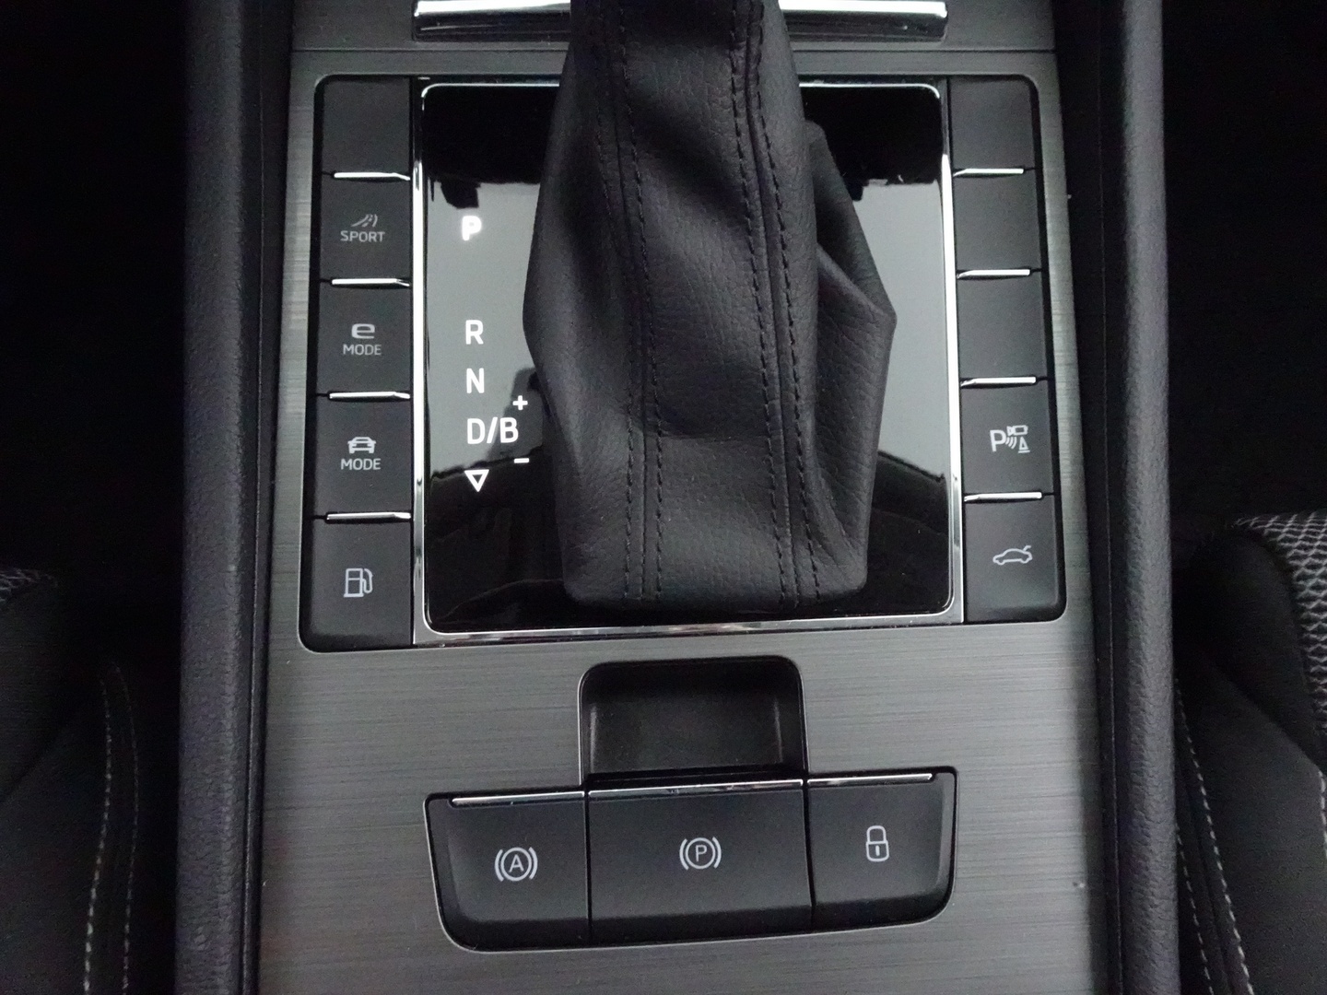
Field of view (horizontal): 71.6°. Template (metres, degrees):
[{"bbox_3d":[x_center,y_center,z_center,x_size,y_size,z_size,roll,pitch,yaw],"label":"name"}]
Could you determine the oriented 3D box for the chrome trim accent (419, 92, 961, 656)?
[{"bbox_3d":[0.005,-0.033,0.192,0.115,0.007,0.122,-2,77,-3],"label":"chrome trim accent"}]

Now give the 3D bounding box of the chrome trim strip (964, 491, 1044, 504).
[{"bbox_3d":[0.068,0.000,0.185,0.016,0.002,0.002,-2,77,-3],"label":"chrome trim strip"}]

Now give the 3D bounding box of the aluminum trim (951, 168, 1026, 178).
[{"bbox_3d":[0.071,-0.071,0.202,0.016,0.002,0.002,-2,77,-3],"label":"aluminum trim"}]

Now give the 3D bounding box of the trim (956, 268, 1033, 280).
[{"bbox_3d":[0.070,-0.047,0.196,0.016,0.002,0.002,-2,77,-3],"label":"trim"}]

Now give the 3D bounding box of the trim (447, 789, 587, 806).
[{"bbox_3d":[-0.026,0.054,0.167,0.024,0.002,0.002,-2,77,-3],"label":"trim"}]

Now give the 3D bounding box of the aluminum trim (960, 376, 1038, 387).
[{"bbox_3d":[0.069,-0.024,0.191,0.016,0.002,0.002,-2,77,-3],"label":"aluminum trim"}]

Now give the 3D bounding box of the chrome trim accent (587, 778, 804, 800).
[{"bbox_3d":[0.006,0.053,0.169,0.040,0.002,0.002,-2,77,-3],"label":"chrome trim accent"}]

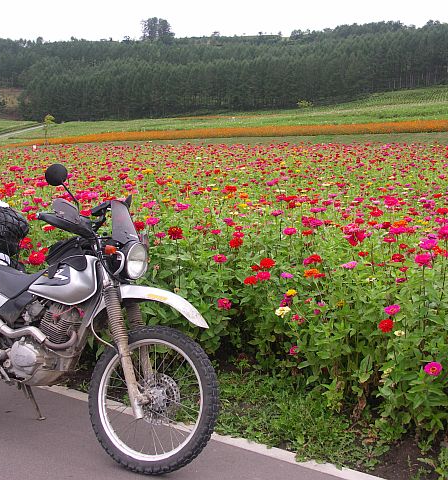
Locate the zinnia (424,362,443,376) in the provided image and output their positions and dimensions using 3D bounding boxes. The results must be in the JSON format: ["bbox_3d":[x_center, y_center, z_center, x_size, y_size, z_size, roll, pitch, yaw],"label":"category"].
[{"bbox_3d":[0.995,0.615,3.250,0.087,0.045,0.083,3,44,17],"label":"zinnia"}]

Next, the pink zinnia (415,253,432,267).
[{"bbox_3d":[1.094,0.107,3.750,0.094,0.058,0.094,3,14,16],"label":"pink zinnia"}]

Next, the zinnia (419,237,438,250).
[{"bbox_3d":[1.121,0.022,3.750,0.100,0.050,0.100,3,19,17],"label":"zinnia"}]

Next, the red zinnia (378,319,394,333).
[{"bbox_3d":[0.867,0.456,3.650,0.082,0.055,0.082,2,29,14],"label":"red zinnia"}]

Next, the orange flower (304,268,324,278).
[{"bbox_3d":[0.549,0.204,4.200,0.097,0.045,0.097,1,14,8],"label":"orange flower"}]

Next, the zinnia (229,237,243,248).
[{"bbox_3d":[0.072,0.019,4.300,0.088,0.056,0.088,0,13,1],"label":"zinnia"}]

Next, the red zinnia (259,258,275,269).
[{"bbox_3d":[0.267,0.144,4.200,0.094,0.052,0.094,1,14,4],"label":"red zinnia"}]

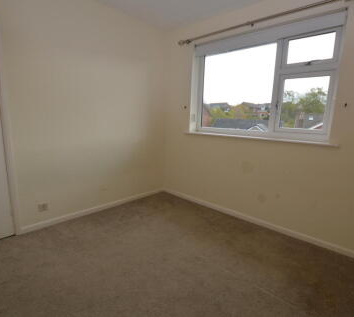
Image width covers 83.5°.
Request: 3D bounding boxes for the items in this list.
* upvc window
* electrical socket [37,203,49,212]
[{"bbox_3d":[0.871,-0.835,2.323,1.604,1.145,0.120,11,13,40],"label":"upvc window"},{"bbox_3d":[-1.383,0.511,2.054,0.020,0.090,0.094,11,13,40],"label":"electrical socket"}]

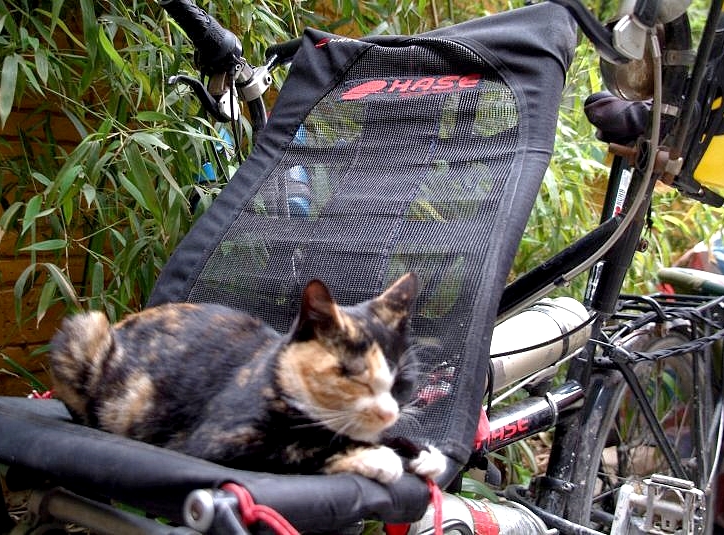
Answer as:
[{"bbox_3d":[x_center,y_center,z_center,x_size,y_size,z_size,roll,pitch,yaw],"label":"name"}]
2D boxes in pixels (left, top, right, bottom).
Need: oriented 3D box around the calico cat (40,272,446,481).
[{"bbox_3d":[-0.117,0.097,0.885,0.390,0.195,0.175,4,11,24],"label":"calico cat"}]

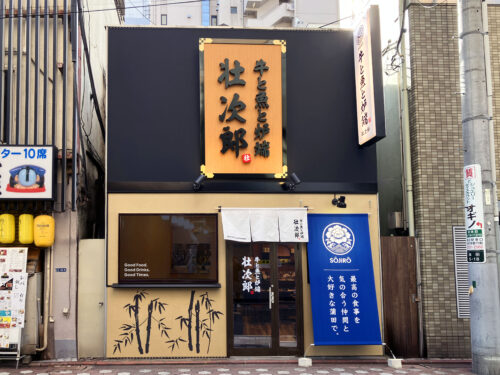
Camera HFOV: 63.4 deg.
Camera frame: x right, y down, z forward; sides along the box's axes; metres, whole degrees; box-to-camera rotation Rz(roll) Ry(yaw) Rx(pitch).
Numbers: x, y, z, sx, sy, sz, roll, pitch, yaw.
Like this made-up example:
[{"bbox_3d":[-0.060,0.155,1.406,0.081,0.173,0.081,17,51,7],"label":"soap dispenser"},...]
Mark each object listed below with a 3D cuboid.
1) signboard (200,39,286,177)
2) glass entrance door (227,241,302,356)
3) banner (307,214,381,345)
[{"bbox_3d":[-0.104,-1.369,7.053,1.496,2.444,0.120,0,-4,-2],"label":"signboard"},{"bbox_3d":[0.258,1.815,6.952,1.296,2.110,0.100,0,-4,-2],"label":"glass entrance door"},{"bbox_3d":[1.543,1.486,6.738,1.083,2.116,0.050,0,-15,-2],"label":"banner"}]

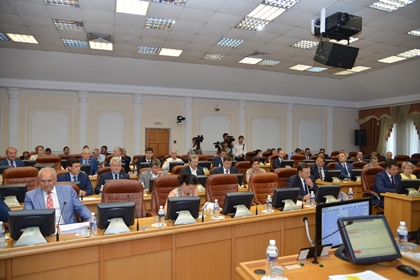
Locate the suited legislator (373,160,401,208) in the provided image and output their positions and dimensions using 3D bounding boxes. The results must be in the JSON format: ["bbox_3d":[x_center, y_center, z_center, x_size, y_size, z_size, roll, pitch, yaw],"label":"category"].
[{"bbox_3d":[3.120,0.970,4.950,0.530,1.260,0.680,1,0,-18],"label":"suited legislator"}]

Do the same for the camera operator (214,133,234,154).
[{"bbox_3d":[0.550,0.690,10.300,0.570,1.820,0.600,1,0,-34],"label":"camera operator"}]

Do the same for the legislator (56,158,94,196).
[{"bbox_3d":[-2.040,0.950,4.240,0.560,1.320,0.750,1,0,-28],"label":"legislator"}]

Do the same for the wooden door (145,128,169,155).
[{"bbox_3d":[-1.999,0.585,10.521,0.900,2.000,0.080,1,0,-19],"label":"wooden door"}]

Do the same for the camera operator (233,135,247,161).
[{"bbox_3d":[1.020,0.735,9.450,0.520,1.740,0.360,0,0,-3],"label":"camera operator"}]

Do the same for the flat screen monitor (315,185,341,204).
[{"bbox_3d":[1.509,0.716,3.580,0.340,0.280,0.180,0,0,-9],"label":"flat screen monitor"}]

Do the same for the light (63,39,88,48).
[{"bbox_3d":[-3.263,-2.353,6.810,0.600,0.070,0.600,1,0,-19],"label":"light"}]

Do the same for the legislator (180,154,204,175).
[{"bbox_3d":[-0.330,0.960,5.420,0.540,1.320,0.700,0,0,-12],"label":"legislator"}]

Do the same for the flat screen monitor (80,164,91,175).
[{"bbox_3d":[-2.828,0.686,6.300,0.380,0.320,0.180,0,0,-16],"label":"flat screen monitor"}]

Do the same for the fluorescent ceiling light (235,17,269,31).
[{"bbox_3d":[0.865,-2.352,5.747,0.600,0.090,0.600,0,0,-19],"label":"fluorescent ceiling light"}]

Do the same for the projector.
[{"bbox_3d":[2.280,-2.010,5.000,0.580,0.250,0.500,1,0,-22],"label":"projector"}]

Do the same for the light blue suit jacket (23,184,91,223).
[{"bbox_3d":[-1.690,0.800,3.170,0.680,0.600,0.420,0,0,-21],"label":"light blue suit jacket"}]

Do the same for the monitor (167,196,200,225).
[{"bbox_3d":[-0.275,0.725,2.900,0.350,0.285,0.180,0,0,-12],"label":"monitor"}]

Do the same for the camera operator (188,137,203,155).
[{"bbox_3d":[-0.520,0.750,10.100,0.500,1.680,0.550,1,0,-34],"label":"camera operator"}]

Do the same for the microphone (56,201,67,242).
[{"bbox_3d":[-1.283,0.700,2.420,0.070,0.315,0.110,0,0,-9],"label":"microphone"}]

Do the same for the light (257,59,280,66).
[{"bbox_3d":[1.809,-2.342,8.522,0.600,0.070,0.600,1,0,-19],"label":"light"}]

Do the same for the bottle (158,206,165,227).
[{"bbox_3d":[-0.530,0.820,3.040,0.066,0.220,0.066,0,0,-19],"label":"bottle"}]

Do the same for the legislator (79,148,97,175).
[{"bbox_3d":[-2.540,0.860,5.820,0.540,1.330,0.720,0,0,-20],"label":"legislator"}]

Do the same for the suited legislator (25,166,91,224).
[{"bbox_3d":[-1.510,0.940,2.740,0.600,1.330,0.750,1,0,-27],"label":"suited legislator"}]

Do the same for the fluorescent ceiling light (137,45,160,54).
[{"bbox_3d":[-1.616,-2.420,7.504,0.600,0.080,0.600,1,0,-19],"label":"fluorescent ceiling light"}]

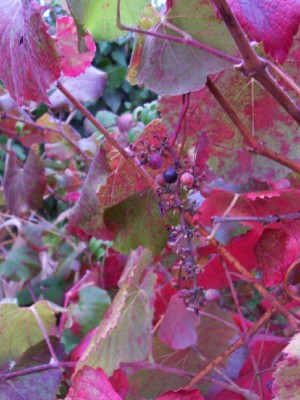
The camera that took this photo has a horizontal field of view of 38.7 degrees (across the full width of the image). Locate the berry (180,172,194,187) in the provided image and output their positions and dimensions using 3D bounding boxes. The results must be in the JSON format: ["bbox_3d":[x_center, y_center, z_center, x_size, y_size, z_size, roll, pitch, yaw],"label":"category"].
[{"bbox_3d":[0.033,-0.017,0.370,0.012,0.013,0.012,-2,10,0],"label":"berry"}]

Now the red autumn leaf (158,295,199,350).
[{"bbox_3d":[0.026,0.110,0.385,0.036,0.051,0.012,-3,3,0],"label":"red autumn leaf"}]

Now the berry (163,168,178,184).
[{"bbox_3d":[0.018,-0.021,0.370,0.013,0.013,0.013,-2,10,0],"label":"berry"}]

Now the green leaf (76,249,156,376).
[{"bbox_3d":[-0.028,0.103,0.380,0.064,0.123,0.030,17,3,-5],"label":"green leaf"}]

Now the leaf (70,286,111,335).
[{"bbox_3d":[-0.065,0.124,0.480,0.049,0.055,0.020,0,6,0],"label":"leaf"}]

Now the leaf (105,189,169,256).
[{"bbox_3d":[-0.011,0.020,0.390,0.060,0.061,0.025,-3,3,0],"label":"leaf"}]

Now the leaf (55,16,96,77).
[{"bbox_3d":[-0.067,-0.138,0.385,0.039,0.055,0.018,-3,3,-6],"label":"leaf"}]

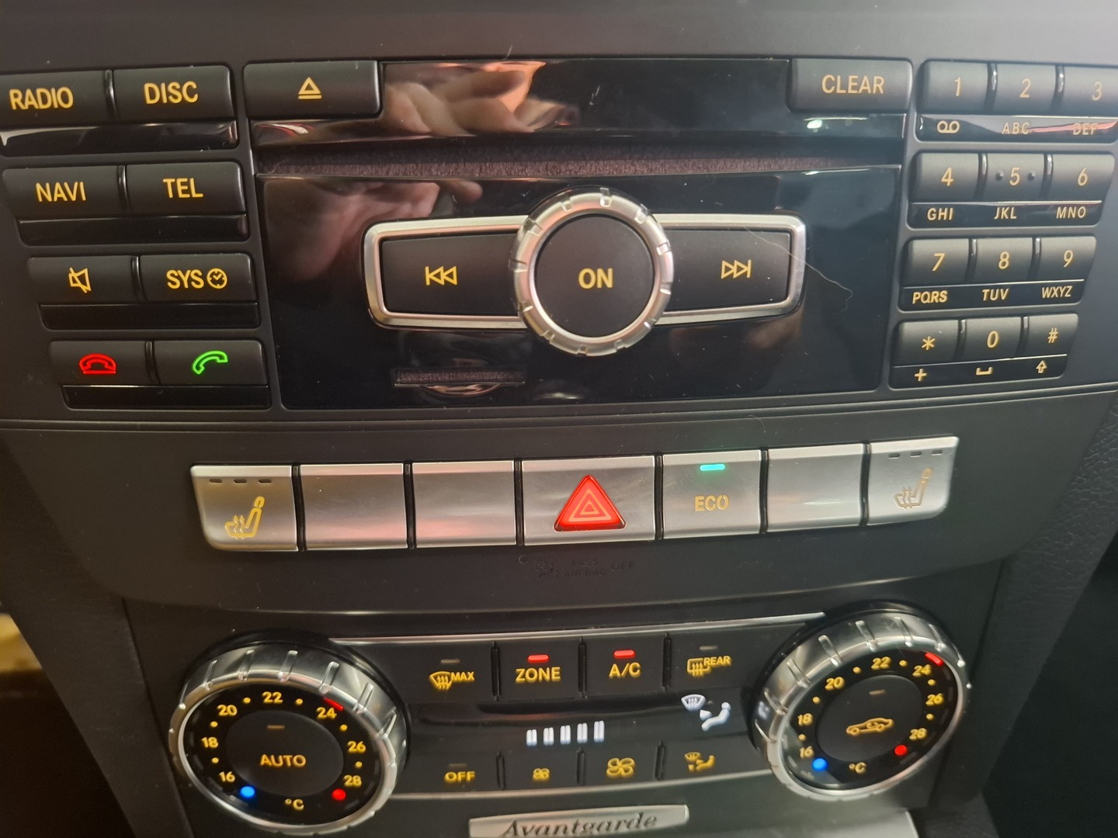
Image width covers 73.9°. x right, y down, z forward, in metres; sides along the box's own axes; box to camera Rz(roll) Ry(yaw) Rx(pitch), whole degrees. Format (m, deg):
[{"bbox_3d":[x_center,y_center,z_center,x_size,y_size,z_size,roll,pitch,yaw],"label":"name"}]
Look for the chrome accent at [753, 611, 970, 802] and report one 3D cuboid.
[{"bbox_3d":[0.080,0.077,0.196,0.057,0.057,0.010,-5,25,-9],"label":"chrome accent"}]

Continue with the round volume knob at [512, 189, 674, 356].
[{"bbox_3d":[0.007,-0.028,0.143,0.032,0.032,0.010,-2,16,-4],"label":"round volume knob"}]

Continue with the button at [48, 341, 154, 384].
[{"bbox_3d":[-0.095,-0.012,0.158,0.022,0.009,0.007,1,15,7],"label":"button"}]

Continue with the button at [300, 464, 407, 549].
[{"bbox_3d":[-0.044,0.018,0.163,0.022,0.020,0.007,-1,15,2],"label":"button"}]

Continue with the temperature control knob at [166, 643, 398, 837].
[{"bbox_3d":[-0.068,0.082,0.187,0.057,0.057,0.010,0,24,2],"label":"temperature control knob"}]

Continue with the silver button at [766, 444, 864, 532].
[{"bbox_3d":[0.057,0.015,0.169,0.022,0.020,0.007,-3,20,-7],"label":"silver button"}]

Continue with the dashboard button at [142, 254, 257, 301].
[{"bbox_3d":[-0.071,-0.029,0.148,0.022,0.009,0.006,0,16,2],"label":"dashboard button"}]

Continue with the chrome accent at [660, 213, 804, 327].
[{"bbox_3d":[0.034,-0.031,0.152,0.032,0.022,0.006,-3,15,-6],"label":"chrome accent"}]

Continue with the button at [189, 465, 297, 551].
[{"bbox_3d":[-0.067,0.018,0.164,0.022,0.020,0.007,0,20,2],"label":"button"}]

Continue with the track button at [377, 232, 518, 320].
[{"bbox_3d":[-0.022,-0.029,0.150,0.027,0.016,0.006,-1,15,-1],"label":"track button"}]

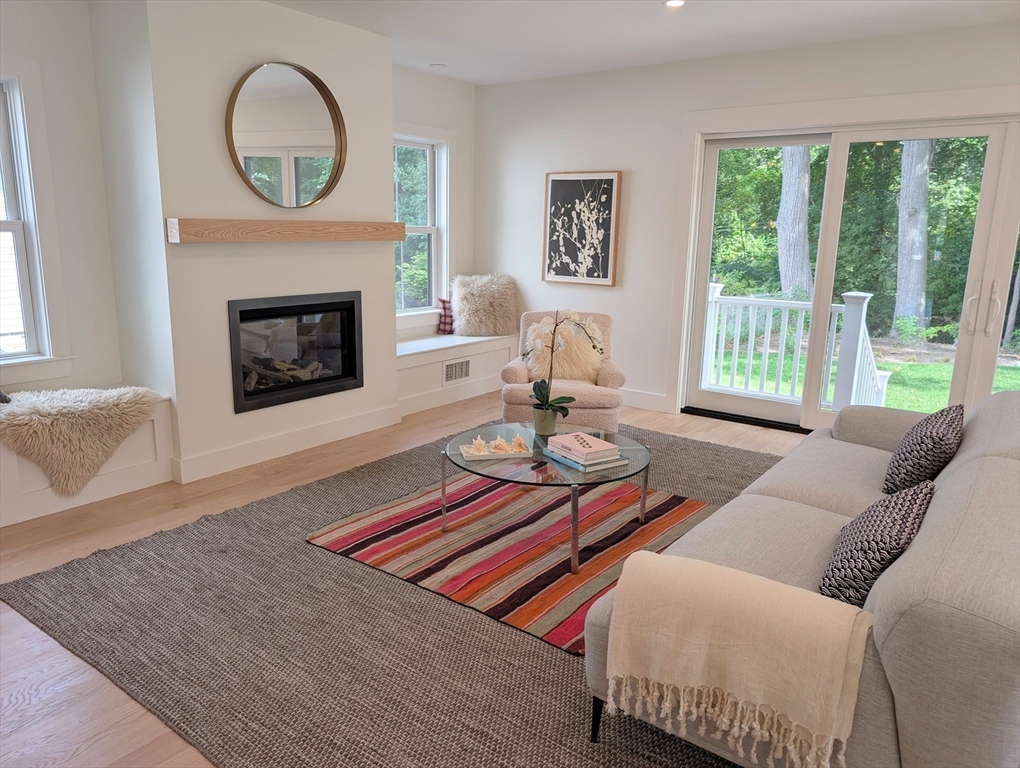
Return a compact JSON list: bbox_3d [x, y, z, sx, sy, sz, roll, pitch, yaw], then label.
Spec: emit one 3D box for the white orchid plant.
[{"bbox_3d":[0.263,-0.101,3.485,0.400,0.520,0.270,1,12,0],"label":"white orchid plant"}]

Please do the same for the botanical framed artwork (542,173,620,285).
[{"bbox_3d":[0.571,-1.225,5.612,0.683,0.863,0.040,10,15,35],"label":"botanical framed artwork"}]

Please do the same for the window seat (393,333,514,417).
[{"bbox_3d":[-0.590,-0.119,5.791,0.520,0.459,1.512,10,15,35],"label":"window seat"}]

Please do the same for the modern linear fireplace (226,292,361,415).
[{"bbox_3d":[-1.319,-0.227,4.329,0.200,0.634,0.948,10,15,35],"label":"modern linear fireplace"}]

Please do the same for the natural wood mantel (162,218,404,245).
[{"bbox_3d":[-1.196,-0.882,4.099,0.108,0.118,1.554,10,15,35],"label":"natural wood mantel"}]

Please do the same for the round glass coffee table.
[{"bbox_3d":[0.169,0.481,3.268,0.935,0.385,0.935,1,12,0],"label":"round glass coffee table"}]

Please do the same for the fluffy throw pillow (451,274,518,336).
[{"bbox_3d":[-0.217,-0.659,6.024,0.530,0.520,0.220,2,0,6],"label":"fluffy throw pillow"}]

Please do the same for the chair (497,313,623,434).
[{"bbox_3d":[0.382,-0.088,4.935,0.810,0.800,0.820,2,12,6],"label":"chair"}]

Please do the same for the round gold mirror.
[{"bbox_3d":[-1.228,-1.382,3.974,0.060,0.765,0.765,10,15,35],"label":"round gold mirror"}]

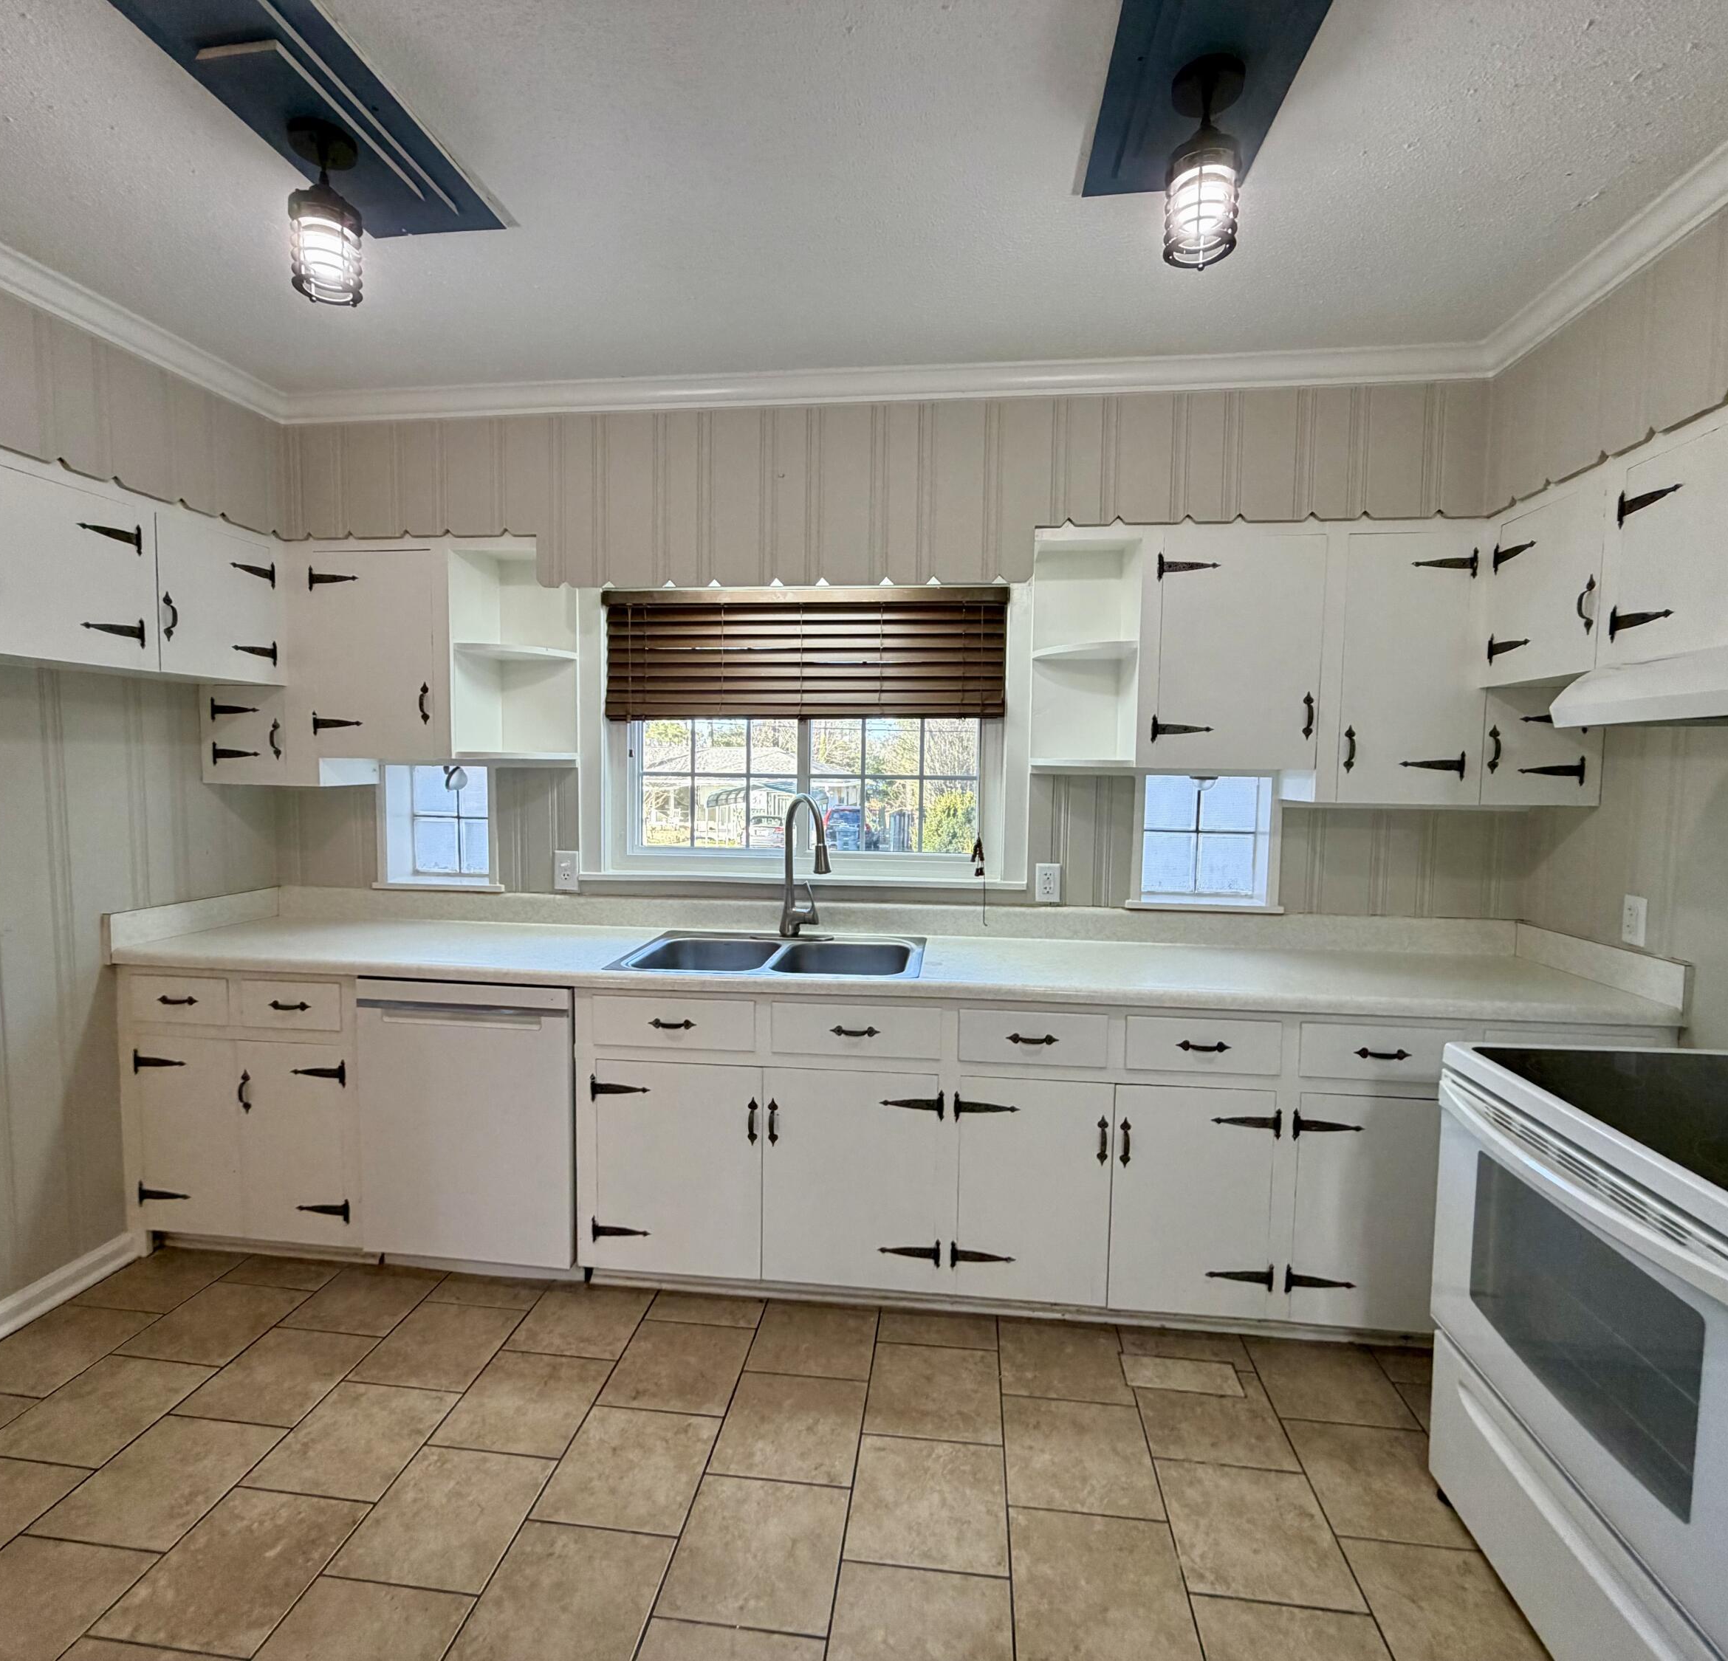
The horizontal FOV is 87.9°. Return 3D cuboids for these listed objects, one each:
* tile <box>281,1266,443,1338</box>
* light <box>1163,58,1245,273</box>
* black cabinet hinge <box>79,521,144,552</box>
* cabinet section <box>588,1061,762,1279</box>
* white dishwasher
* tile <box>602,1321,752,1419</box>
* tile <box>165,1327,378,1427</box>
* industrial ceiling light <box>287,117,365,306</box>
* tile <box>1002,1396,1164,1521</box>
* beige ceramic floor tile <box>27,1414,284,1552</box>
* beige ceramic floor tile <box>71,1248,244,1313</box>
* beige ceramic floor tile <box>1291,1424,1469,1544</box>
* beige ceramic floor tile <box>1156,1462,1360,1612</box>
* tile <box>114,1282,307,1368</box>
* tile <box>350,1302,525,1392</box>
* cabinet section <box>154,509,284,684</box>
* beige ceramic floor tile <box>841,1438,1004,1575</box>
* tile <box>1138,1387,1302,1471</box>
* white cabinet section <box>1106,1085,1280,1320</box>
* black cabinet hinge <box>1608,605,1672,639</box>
[{"bbox_3d":[-1.338,1.268,2.426,0.303,0.011,0.299,1,5,7],"label":"tile"},{"bbox_3d":[0.486,-0.942,1.277,0.100,0.240,0.100,1,5,7],"label":"light"},{"bbox_3d":[-1.830,-0.723,2.180,0.010,0.076,0.163,1,5,7],"label":"black cabinet hinge"},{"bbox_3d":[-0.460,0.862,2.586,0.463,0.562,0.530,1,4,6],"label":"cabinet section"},{"bbox_3d":[-1.039,0.777,2.675,0.602,0.790,0.560,1,5,7],"label":"white dishwasher"},{"bbox_3d":[-0.438,1.292,2.157,0.302,0.010,0.302,1,5,7],"label":"tile"},{"bbox_3d":[-1.376,1.292,2.123,0.304,0.010,0.305,1,5,7],"label":"tile"},{"bbox_3d":[-0.990,-1.133,1.651,0.118,0.265,0.118,1,5,7],"label":"industrial ceiling light"},{"bbox_3d":[0.455,1.329,1.904,0.302,0.010,0.304,1,5,7],"label":"tile"},{"bbox_3d":[-1.412,1.317,1.816,0.303,0.011,0.306,1,5,7],"label":"beige ceramic floor tile"},{"bbox_3d":[-1.948,1.255,2.499,0.303,0.011,0.299,1,5,7],"label":"beige ceramic floor tile"},{"bbox_3d":[1.066,1.341,1.839,0.302,0.010,0.304,1,5,7],"label":"beige ceramic floor tile"},{"bbox_3d":[0.742,1.348,1.721,0.303,0.011,0.306,1,5,7],"label":"beige ceramic floor tile"},{"bbox_3d":[-1.655,1.269,2.304,0.302,0.010,0.302,1,5,7],"label":"tile"},{"bbox_3d":[-1.046,1.281,2.225,0.302,0.010,0.302,1,5,7],"label":"tile"},{"bbox_3d":[-1.902,-0.633,2.490,0.286,0.425,0.424,1,4,6],"label":"cabinet section"},{"bbox_3d":[0.130,1.334,1.780,0.304,0.010,0.305,1,5,7],"label":"beige ceramic floor tile"},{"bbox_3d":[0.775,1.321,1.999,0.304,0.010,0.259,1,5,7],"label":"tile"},{"bbox_3d":[0.825,0.887,2.445,0.395,0.562,0.530,1,4,6],"label":"white cabinet section"},{"bbox_3d":[1.512,-0.409,1.746,0.009,0.076,0.160,1,5,7],"label":"black cabinet hinge"}]

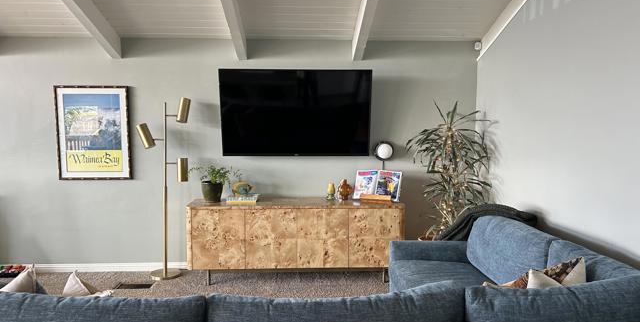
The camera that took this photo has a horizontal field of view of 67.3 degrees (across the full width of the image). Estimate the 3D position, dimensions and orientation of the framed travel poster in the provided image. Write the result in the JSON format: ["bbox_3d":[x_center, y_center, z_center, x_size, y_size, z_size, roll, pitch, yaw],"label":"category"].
[{"bbox_3d":[-2.192,-0.271,4.652,0.695,0.900,0.030,0,6,-3],"label":"framed travel poster"}]

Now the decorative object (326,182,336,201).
[{"bbox_3d":[0.112,0.301,4.688,0.082,0.166,0.082,0,6,-3],"label":"decorative object"}]

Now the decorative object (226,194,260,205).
[{"bbox_3d":[-0.726,0.361,4.608,0.285,0.060,0.200,0,6,2],"label":"decorative object"}]

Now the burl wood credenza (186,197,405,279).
[{"bbox_3d":[-0.214,0.761,4.605,1.965,0.735,0.450,0,6,-3],"label":"burl wood credenza"}]

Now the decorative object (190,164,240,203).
[{"bbox_3d":[-1.001,0.203,4.604,0.480,0.375,0.360,0,6,-3],"label":"decorative object"}]

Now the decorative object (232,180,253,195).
[{"bbox_3d":[-0.734,0.260,4.612,0.200,0.145,0.080,0,6,-3],"label":"decorative object"}]

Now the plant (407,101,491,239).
[{"bbox_3d":[1.155,0.319,4.318,0.760,1.690,0.700,0,6,-3],"label":"plant"}]

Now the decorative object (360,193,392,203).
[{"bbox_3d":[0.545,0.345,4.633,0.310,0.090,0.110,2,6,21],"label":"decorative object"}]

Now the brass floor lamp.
[{"bbox_3d":[-1.473,0.255,4.582,0.519,1.710,0.310,0,4,-2],"label":"brass floor lamp"}]

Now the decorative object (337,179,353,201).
[{"bbox_3d":[0.243,0.282,4.702,0.145,0.205,0.110,0,6,-3],"label":"decorative object"}]

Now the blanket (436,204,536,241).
[{"bbox_3d":[1.214,0.478,3.622,0.660,0.320,0.440,0,6,-3],"label":"blanket"}]

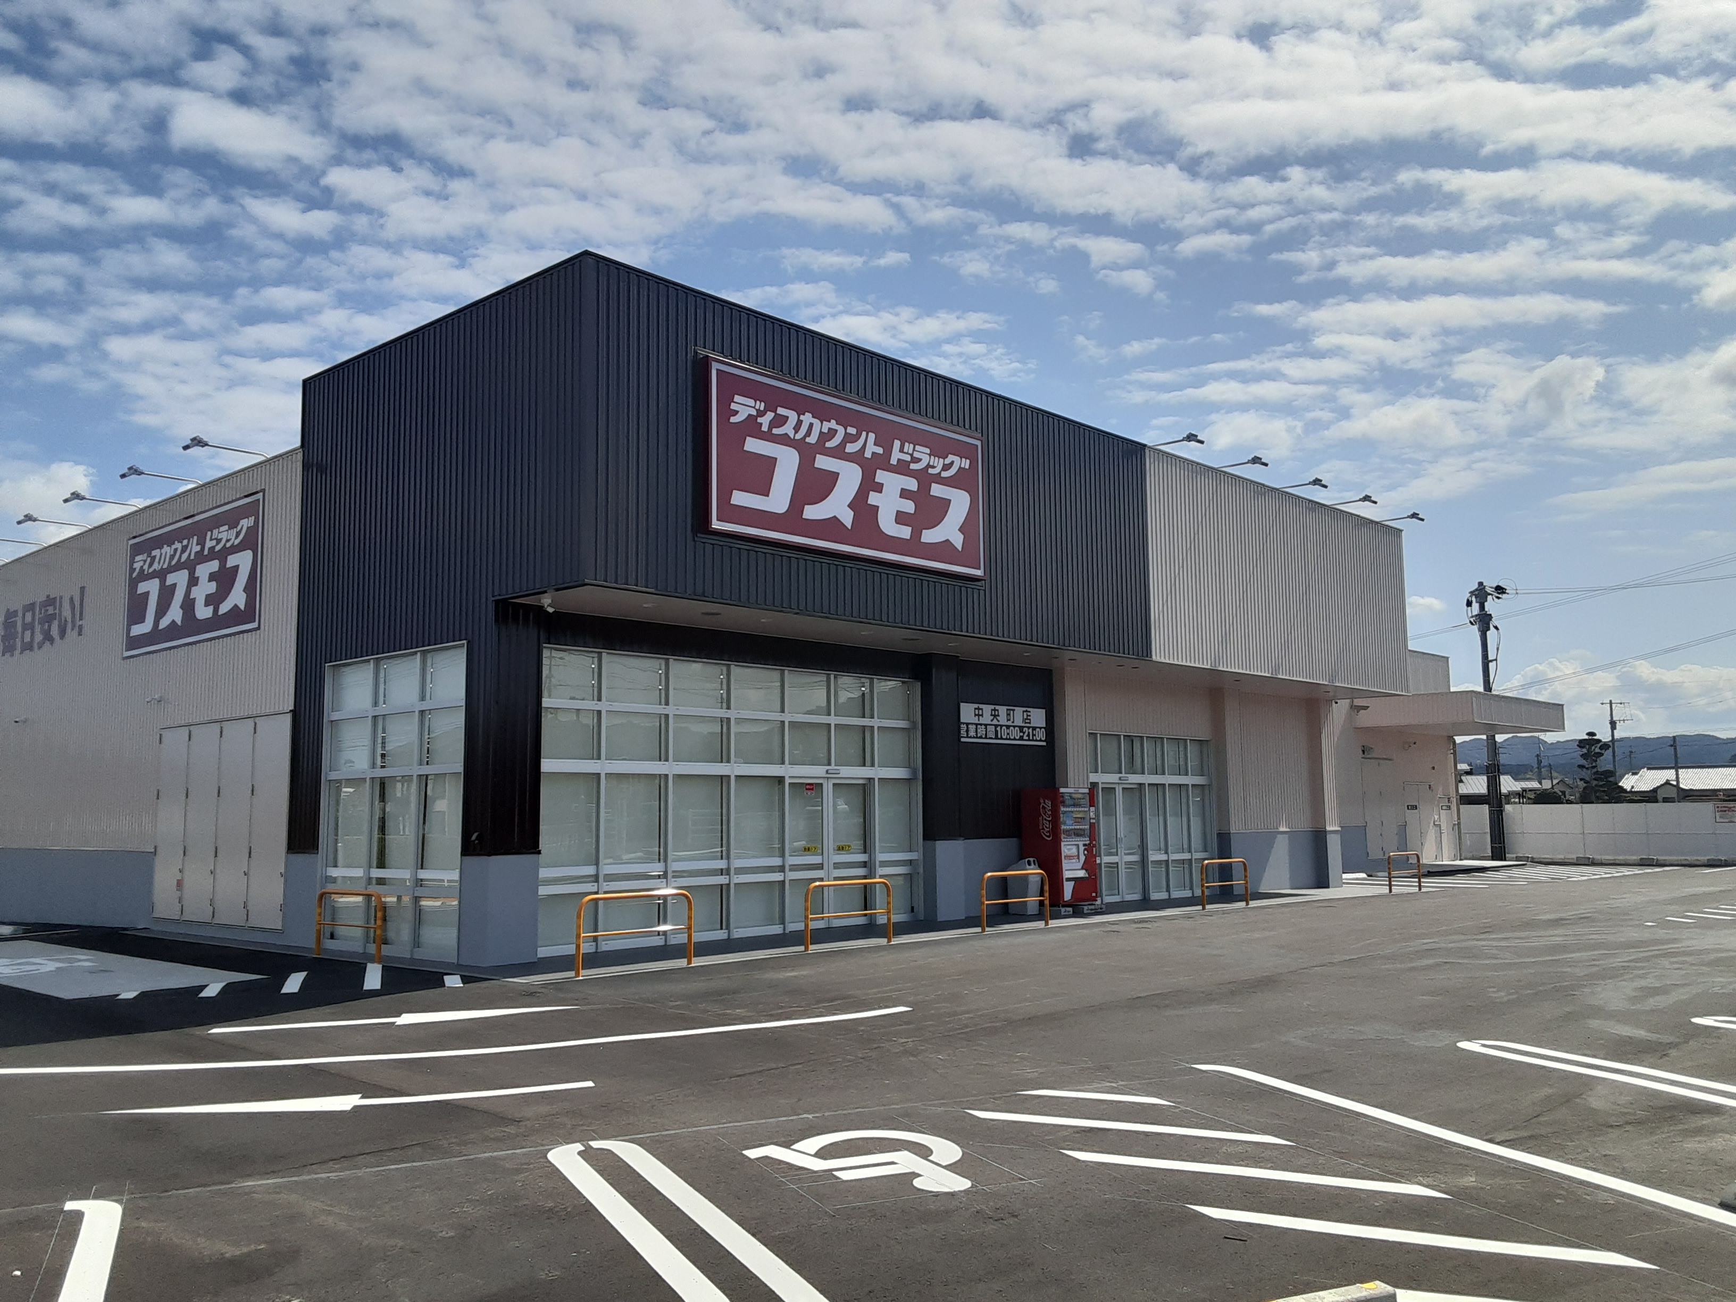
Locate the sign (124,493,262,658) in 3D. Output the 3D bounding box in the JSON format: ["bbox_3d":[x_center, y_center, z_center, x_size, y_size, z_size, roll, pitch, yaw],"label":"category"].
[{"bbox_3d":[-10.070,-1.056,20.018,5.121,1.970,0.091,-7,-9,43],"label":"sign"}]

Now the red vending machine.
[{"bbox_3d":[3.049,3.103,21.375,0.727,1.853,0.980,-7,-9,43],"label":"red vending machine"}]

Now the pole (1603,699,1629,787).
[{"bbox_3d":[56.870,8.558,102.447,1.900,9.650,0.600,-7,-9,43],"label":"pole"}]

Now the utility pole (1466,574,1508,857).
[{"bbox_3d":[18.272,2.135,39.518,0.900,8.411,0.700,-7,-9,43],"label":"utility pole"}]

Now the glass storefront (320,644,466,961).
[{"bbox_3d":[-5.412,1.715,15.435,3.252,3.384,0.152,-7,-9,43],"label":"glass storefront"}]

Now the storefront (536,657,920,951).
[{"bbox_3d":[-1.424,1.892,17.379,0.152,3.429,6.484,-7,-9,43],"label":"storefront"}]

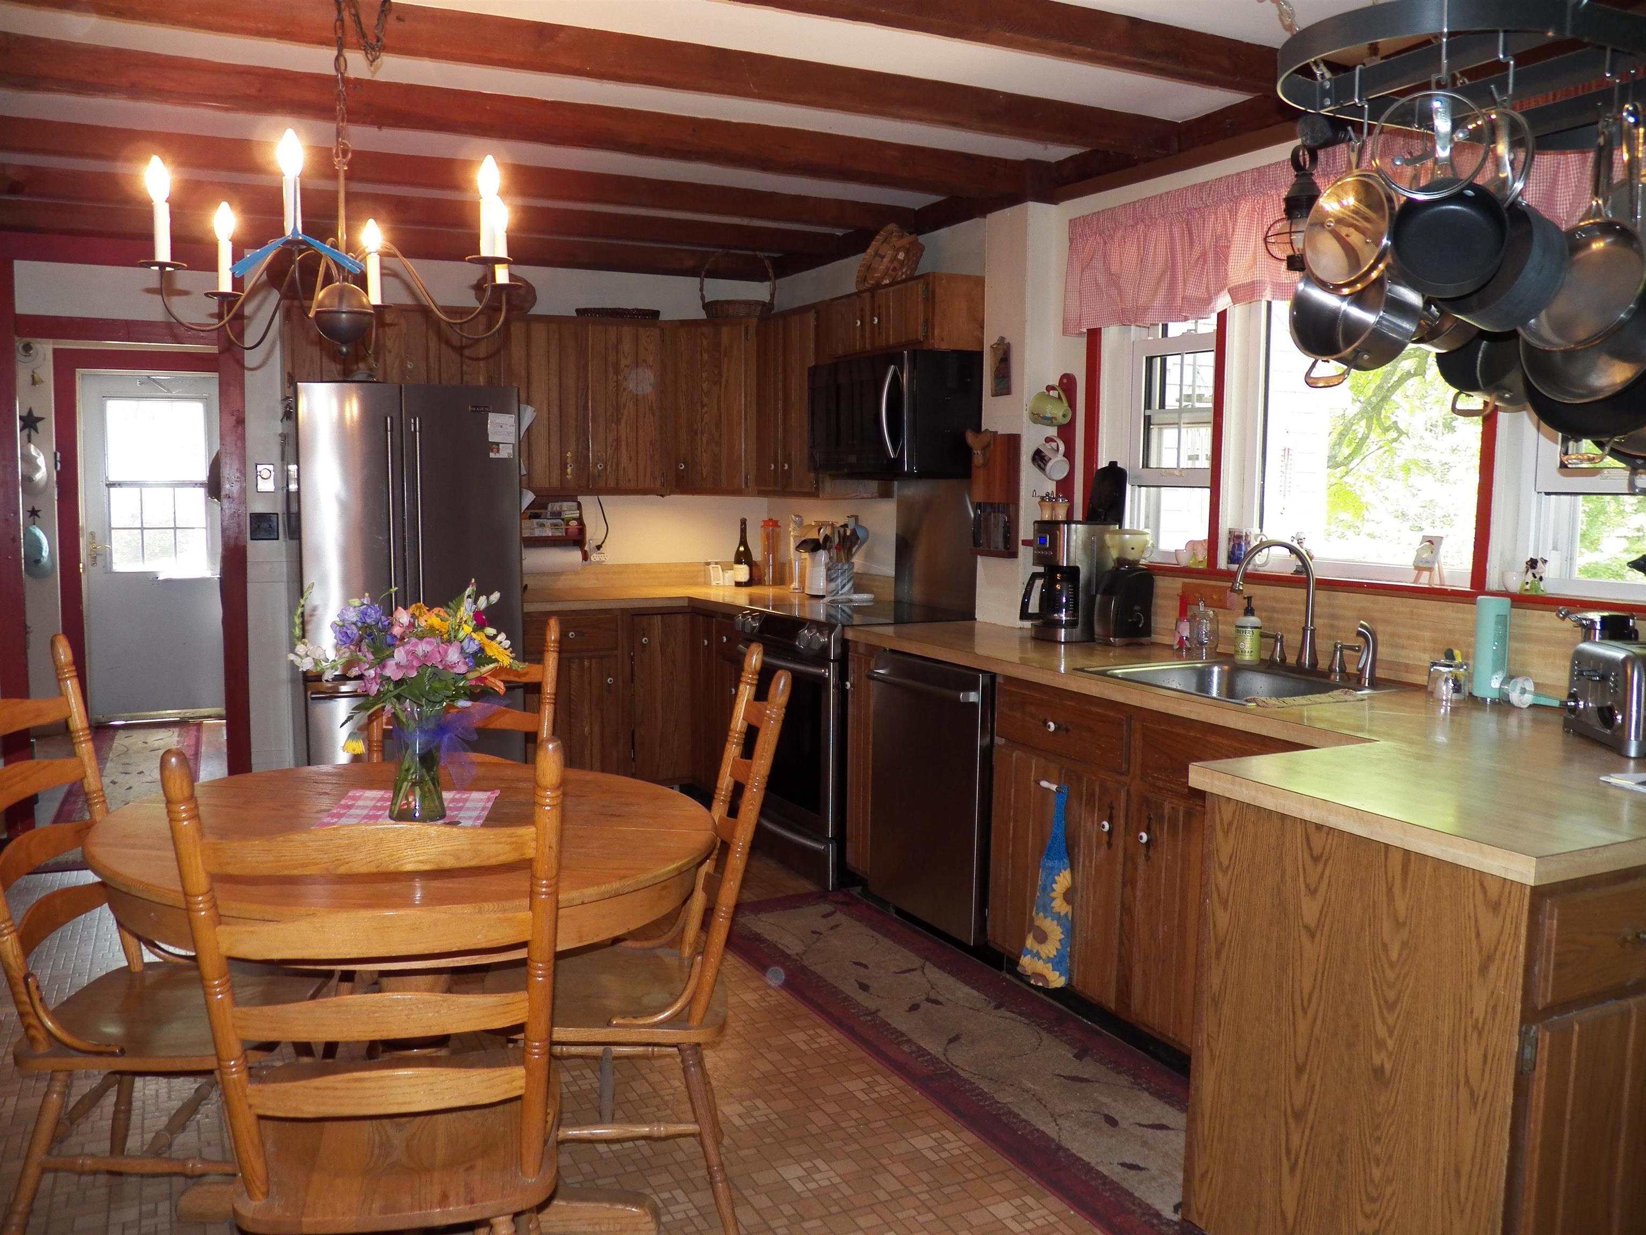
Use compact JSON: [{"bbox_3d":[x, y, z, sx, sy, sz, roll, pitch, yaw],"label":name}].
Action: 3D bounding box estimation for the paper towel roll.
[{"bbox_3d":[-1.187,-0.253,5.788,0.280,0.120,0.120,-3,7,-27],"label":"paper towel roll"}]

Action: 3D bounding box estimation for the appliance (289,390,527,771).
[{"bbox_3d":[-1.583,0.001,4.977,0.754,1.695,0.769,-3,7,-27],"label":"appliance"}]

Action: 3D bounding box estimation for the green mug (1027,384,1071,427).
[{"bbox_3d":[0.711,-0.668,4.194,0.105,0.126,0.101,-3,7,-27],"label":"green mug"}]

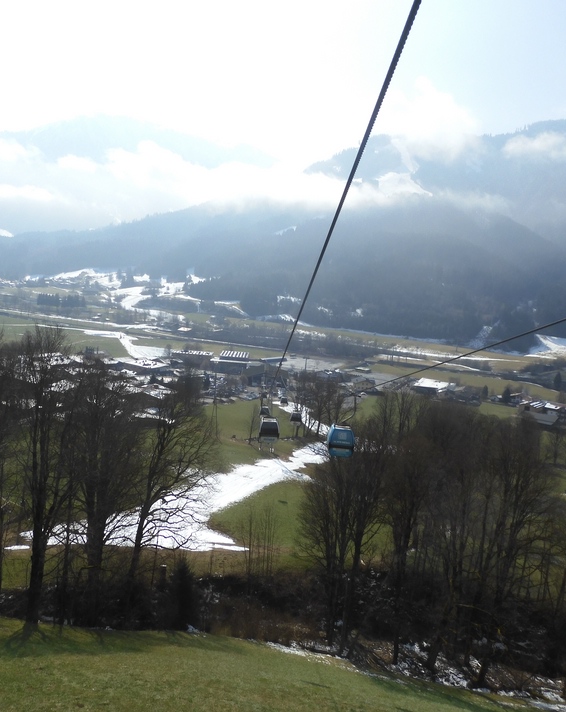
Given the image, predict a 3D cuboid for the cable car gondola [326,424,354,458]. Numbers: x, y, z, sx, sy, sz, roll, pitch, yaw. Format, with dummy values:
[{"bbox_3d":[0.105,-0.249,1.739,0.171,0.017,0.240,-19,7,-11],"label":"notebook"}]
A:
[{"bbox_3d":[4.433,6.534,50.500,1.950,2.200,2.000,3,9,-2],"label":"cable car gondola"}]

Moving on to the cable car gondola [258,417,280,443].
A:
[{"bbox_3d":[-1.281,6.957,62.500,1.950,2.200,2.000,3,9,-2],"label":"cable car gondola"}]

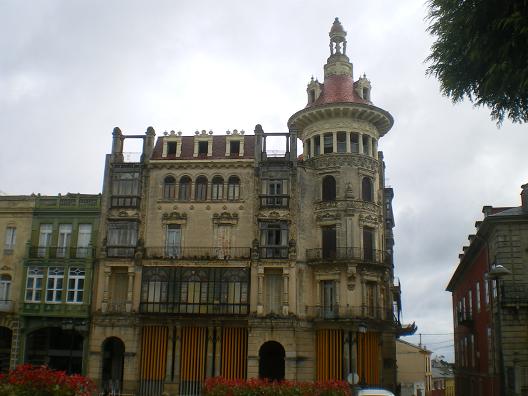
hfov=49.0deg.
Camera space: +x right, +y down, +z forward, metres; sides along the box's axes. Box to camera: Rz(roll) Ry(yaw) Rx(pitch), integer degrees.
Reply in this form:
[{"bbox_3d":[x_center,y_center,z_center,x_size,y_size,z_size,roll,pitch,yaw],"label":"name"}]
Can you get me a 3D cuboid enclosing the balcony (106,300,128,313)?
[{"bbox_3d":[-10.423,7.804,41.496,1.609,0.808,0.400,0,-16,5],"label":"balcony"}]

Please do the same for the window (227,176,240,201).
[{"bbox_3d":[-2.240,-0.673,43.674,1.061,1.961,0.300,0,-16,5],"label":"window"}]

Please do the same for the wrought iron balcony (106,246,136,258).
[{"bbox_3d":[-10.979,4.299,45.148,2.407,0.935,0.700,0,-14,7],"label":"wrought iron balcony"}]

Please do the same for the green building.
[{"bbox_3d":[-15.627,8.238,49.286,6.026,15.335,9.000,-1,-14,8],"label":"green building"}]

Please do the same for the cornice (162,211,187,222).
[{"bbox_3d":[-6.939,1.534,45.516,2.007,0.960,0.400,0,-14,7],"label":"cornice"}]

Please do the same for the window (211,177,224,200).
[{"bbox_3d":[-3.631,-0.752,45.930,1.085,2.046,0.350,0,-14,7],"label":"window"}]

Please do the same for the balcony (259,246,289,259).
[{"bbox_3d":[0.749,4.185,43.737,2.258,0.943,0.700,0,-14,7],"label":"balcony"}]

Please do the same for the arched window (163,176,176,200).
[{"bbox_3d":[-7.120,-0.680,44.125,1.006,1.981,0.300,0,-16,5],"label":"arched window"}]

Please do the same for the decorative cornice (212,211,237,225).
[{"bbox_3d":[-2.957,1.556,45.022,2.042,1.029,0.400,0,-14,7],"label":"decorative cornice"}]

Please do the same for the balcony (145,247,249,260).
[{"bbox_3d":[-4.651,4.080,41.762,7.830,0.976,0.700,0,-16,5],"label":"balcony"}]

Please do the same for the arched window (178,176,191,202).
[{"bbox_3d":[-5.929,-0.678,44.015,1.001,1.976,0.300,0,-16,5],"label":"arched window"}]

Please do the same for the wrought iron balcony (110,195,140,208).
[{"bbox_3d":[-10.909,0.361,46.148,2.461,1.140,0.700,0,-14,7],"label":"wrought iron balcony"}]

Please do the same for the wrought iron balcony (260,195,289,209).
[{"bbox_3d":[0.807,0.354,42.371,2.147,1.017,0.600,0,-16,5],"label":"wrought iron balcony"}]

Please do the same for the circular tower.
[{"bbox_3d":[6.426,-0.337,47.370,8.959,32.127,8.959,0,-14,7],"label":"circular tower"}]

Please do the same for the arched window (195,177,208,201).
[{"bbox_3d":[-4.686,-0.676,43.900,1.034,1.971,0.300,0,-16,5],"label":"arched window"}]

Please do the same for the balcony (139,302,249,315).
[{"bbox_3d":[-5.172,8.283,43.309,8.387,0.873,0.900,0,-14,7],"label":"balcony"}]

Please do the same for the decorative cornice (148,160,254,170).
[{"bbox_3d":[-4.672,-2.377,43.990,8.152,0.797,0.550,0,-16,5],"label":"decorative cornice"}]

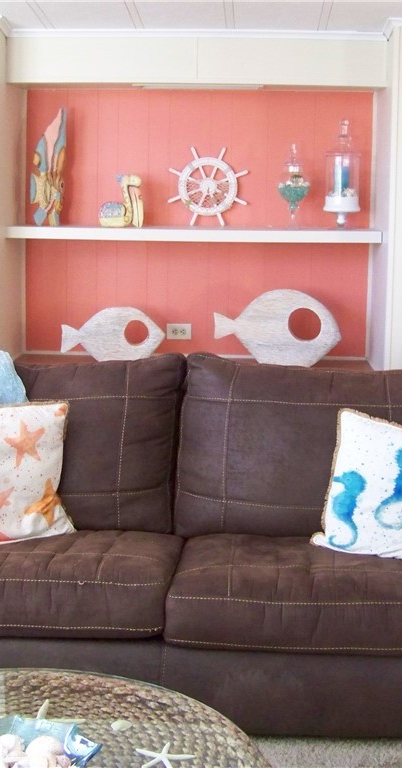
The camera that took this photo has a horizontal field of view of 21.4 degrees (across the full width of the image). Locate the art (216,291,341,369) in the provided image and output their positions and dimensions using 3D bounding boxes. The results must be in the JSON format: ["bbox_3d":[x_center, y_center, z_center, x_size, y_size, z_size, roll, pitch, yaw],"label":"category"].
[{"bbox_3d":[0.344,-0.250,4.757,0.568,0.342,0.040,3,10,9],"label":"art"}]

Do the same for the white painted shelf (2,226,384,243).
[{"bbox_3d":[-0.029,-0.665,4.745,1.608,0.050,0.370,1,9,1],"label":"white painted shelf"}]

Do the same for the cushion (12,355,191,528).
[{"bbox_3d":[-0.520,0.180,3.404,0.960,0.540,0.240,1,-5,4],"label":"cushion"}]

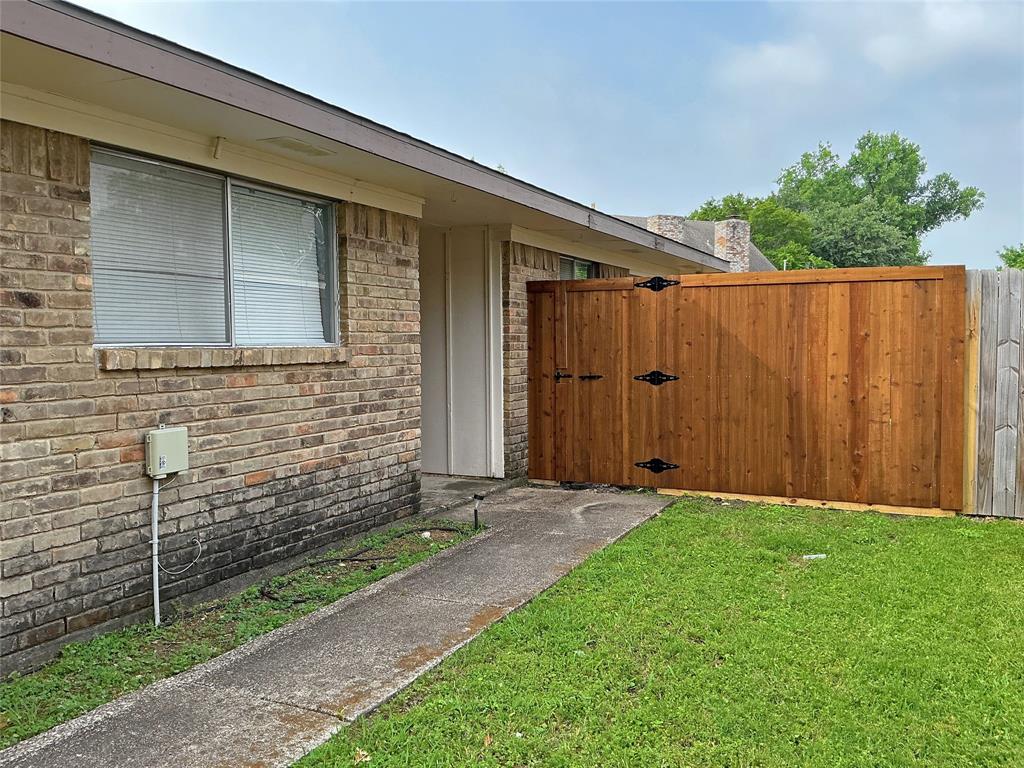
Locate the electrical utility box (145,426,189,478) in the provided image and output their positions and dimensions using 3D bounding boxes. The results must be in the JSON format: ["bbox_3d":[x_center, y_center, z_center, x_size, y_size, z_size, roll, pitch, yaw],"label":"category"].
[{"bbox_3d":[-1.688,0.332,4.204,0.070,0.216,0.199,1,3,27],"label":"electrical utility box"}]

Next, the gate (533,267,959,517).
[{"bbox_3d":[1.769,0.007,7.191,3.580,1.808,0.100,1,3,27],"label":"gate"}]

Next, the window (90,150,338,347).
[{"bbox_3d":[-1.550,-0.667,4.752,0.080,0.915,1.787,1,3,27],"label":"window"}]

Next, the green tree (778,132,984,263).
[{"bbox_3d":[12.938,-4.386,30.190,7.249,8.618,7.249,1,3,27],"label":"green tree"}]

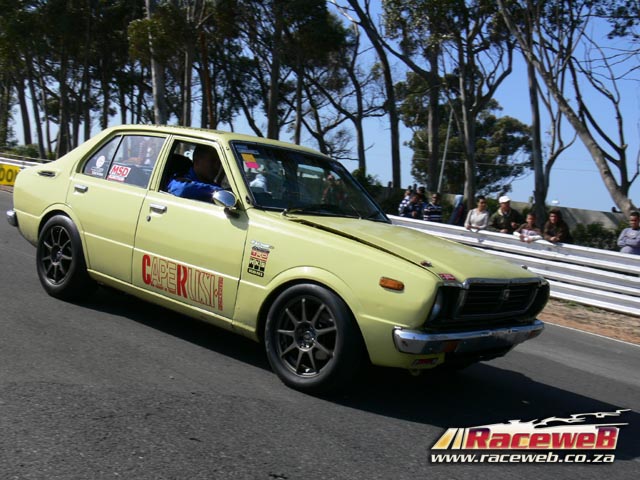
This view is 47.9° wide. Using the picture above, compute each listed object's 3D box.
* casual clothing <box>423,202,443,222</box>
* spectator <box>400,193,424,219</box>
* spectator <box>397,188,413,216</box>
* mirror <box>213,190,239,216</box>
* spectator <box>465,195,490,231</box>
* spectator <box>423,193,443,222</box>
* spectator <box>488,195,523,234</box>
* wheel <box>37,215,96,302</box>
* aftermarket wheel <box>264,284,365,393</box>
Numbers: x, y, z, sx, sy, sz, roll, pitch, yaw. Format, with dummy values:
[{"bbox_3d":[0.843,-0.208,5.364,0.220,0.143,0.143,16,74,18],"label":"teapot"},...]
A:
[{"bbox_3d":[2.478,-0.506,16.223,0.500,0.660,0.300,10,4,23],"label":"casual clothing"},{"bbox_3d":[1.991,-0.248,16.356,0.500,1.650,0.380,11,4,26],"label":"spectator"},{"bbox_3d":[1.902,-0.395,17.357,0.500,1.680,0.350,11,5,29],"label":"spectator"},{"bbox_3d":[-0.543,-0.210,4.147,0.095,0.130,0.140,13,6,43],"label":"mirror"},{"bbox_3d":[2.826,-0.020,13.256,0.470,1.630,0.420,11,5,33],"label":"spectator"},{"bbox_3d":[2.447,-0.216,16.257,0.500,1.680,0.350,10,4,23],"label":"spectator"},{"bbox_3d":[3.228,0.034,12.958,0.570,1.700,0.450,11,5,29],"label":"spectator"},{"bbox_3d":[-1.854,0.119,5.326,0.561,0.561,0.190,12,5,37],"label":"wheel"},{"bbox_3d":[-0.009,0.515,3.881,0.561,0.561,0.190,13,5,42],"label":"aftermarket wheel"}]

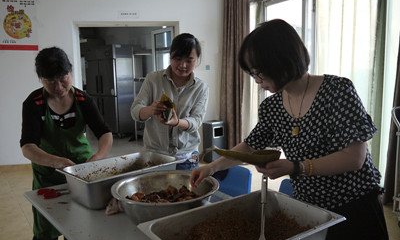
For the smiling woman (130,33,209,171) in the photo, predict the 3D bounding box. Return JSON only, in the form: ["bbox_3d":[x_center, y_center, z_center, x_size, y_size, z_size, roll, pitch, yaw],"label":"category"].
[{"bbox_3d":[-0.152,0.263,2.109,0.460,1.560,0.460,1,9,10],"label":"smiling woman"}]

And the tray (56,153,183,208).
[{"bbox_3d":[-0.374,0.284,1.710,0.325,0.150,0.530,8,13,44],"label":"tray"}]

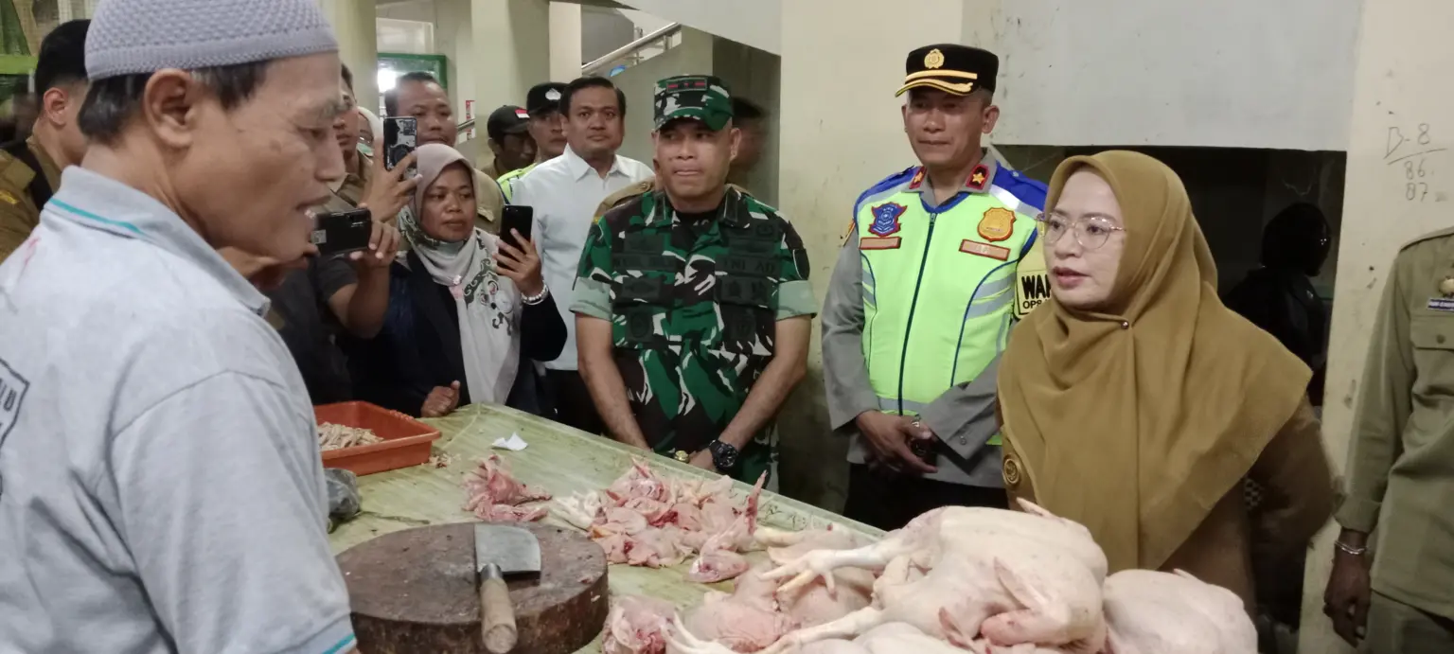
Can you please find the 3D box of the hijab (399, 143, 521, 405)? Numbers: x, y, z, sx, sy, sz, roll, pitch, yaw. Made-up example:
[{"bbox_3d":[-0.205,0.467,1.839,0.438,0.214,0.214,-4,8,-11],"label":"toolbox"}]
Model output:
[{"bbox_3d":[-0.665,-0.140,2.364,0.300,0.650,0.300,-4,9,-25],"label":"hijab"}]

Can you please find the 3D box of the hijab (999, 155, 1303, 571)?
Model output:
[{"bbox_3d":[0.620,0.021,1.417,0.440,0.570,0.350,6,10,38],"label":"hijab"}]

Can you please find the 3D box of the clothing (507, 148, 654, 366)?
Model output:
[{"bbox_3d":[-0.375,-0.194,2.750,0.500,0.660,0.280,-1,8,-10],"label":"clothing"}]

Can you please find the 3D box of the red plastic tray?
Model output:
[{"bbox_3d":[-0.815,0.238,1.852,0.420,0.068,0.370,-7,11,-41],"label":"red plastic tray"}]

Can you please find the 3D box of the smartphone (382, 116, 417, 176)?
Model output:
[{"bbox_3d":[-0.700,-0.380,2.067,0.076,0.160,0.012,-4,9,-27],"label":"smartphone"}]

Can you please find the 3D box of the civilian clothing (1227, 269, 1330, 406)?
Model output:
[{"bbox_3d":[1.800,0.078,3.142,0.300,0.580,0.420,8,11,43],"label":"civilian clothing"}]

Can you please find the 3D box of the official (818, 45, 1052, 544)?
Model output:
[{"bbox_3d":[0.410,0.304,1.983,0.490,1.730,0.310,4,9,25],"label":"official"}]

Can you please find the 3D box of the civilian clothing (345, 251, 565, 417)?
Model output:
[{"bbox_3d":[-0.670,0.090,2.417,0.540,0.580,0.360,-4,9,-25],"label":"civilian clothing"}]

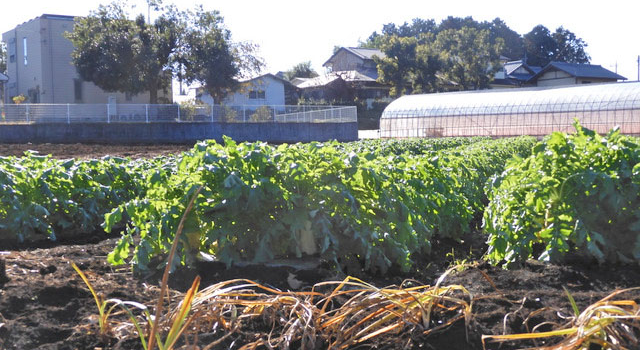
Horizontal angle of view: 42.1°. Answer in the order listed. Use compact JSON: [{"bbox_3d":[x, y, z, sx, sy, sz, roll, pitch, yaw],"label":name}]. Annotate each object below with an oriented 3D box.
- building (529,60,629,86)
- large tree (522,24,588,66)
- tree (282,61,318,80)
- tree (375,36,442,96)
[{"bbox_3d":[20.400,-6.731,65.500,6.400,4.410,4.900,-3,4,-36],"label":"building"},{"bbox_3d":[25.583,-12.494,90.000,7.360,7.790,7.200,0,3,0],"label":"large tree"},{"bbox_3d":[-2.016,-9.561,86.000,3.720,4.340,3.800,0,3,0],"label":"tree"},{"bbox_3d":[7.552,-8.747,71.000,5.800,6.660,5.800,0,3,0],"label":"tree"}]

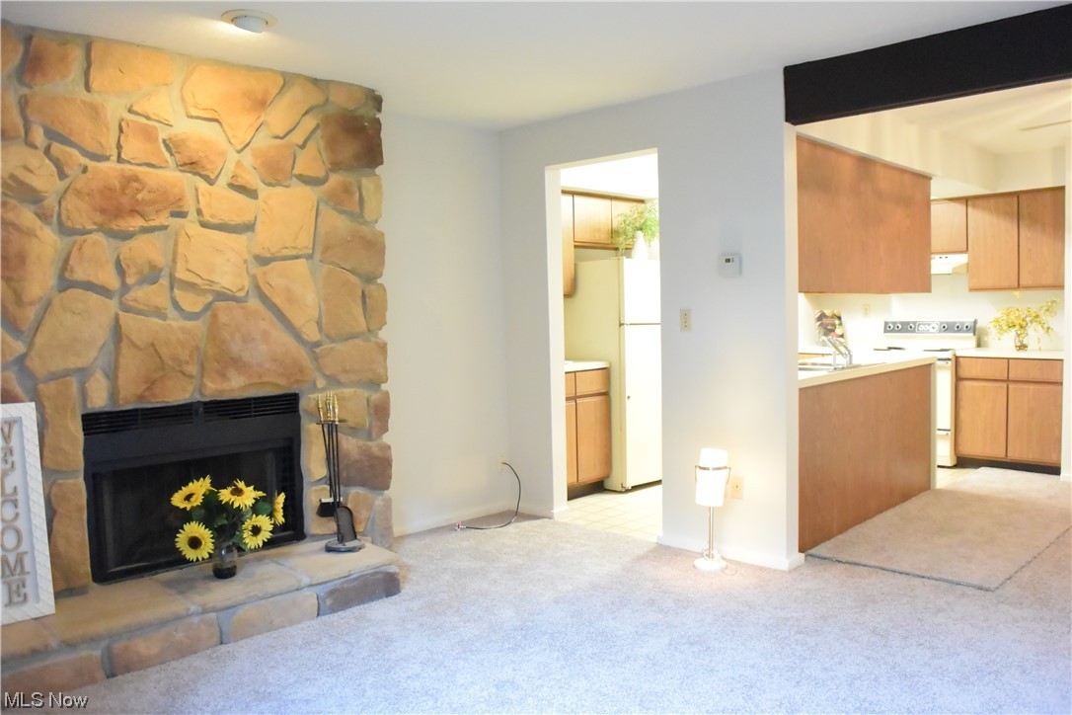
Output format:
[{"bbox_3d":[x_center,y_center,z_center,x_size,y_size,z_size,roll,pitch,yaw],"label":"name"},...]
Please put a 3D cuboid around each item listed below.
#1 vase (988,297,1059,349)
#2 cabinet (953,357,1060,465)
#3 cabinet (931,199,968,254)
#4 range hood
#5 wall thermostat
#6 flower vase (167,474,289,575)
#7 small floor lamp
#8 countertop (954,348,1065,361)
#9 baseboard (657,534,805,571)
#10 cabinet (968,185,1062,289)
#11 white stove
[{"bbox_3d":[3.692,-0.256,6.112,0.450,0.409,0.350,2,5,44],"label":"vase"},{"bbox_3d":[3.746,0.401,6.261,0.713,0.826,0.623,2,4,44],"label":"cabinet"},{"bbox_3d":[3.296,-1.073,6.787,0.730,0.445,0.318,2,4,44],"label":"cabinet"},{"bbox_3d":[3.139,-0.745,6.604,0.760,0.155,0.530,2,5,44],"label":"range hood"},{"bbox_3d":[0.991,-0.469,4.098,0.106,0.118,0.030,2,4,44],"label":"wall thermostat"},{"bbox_3d":[-1.376,0.754,3.582,0.480,0.440,0.380,-3,3,-22],"label":"flower vase"},{"bbox_3d":[0.885,0.749,4.046,0.170,0.593,0.165,0,3,14],"label":"small floor lamp"},{"bbox_3d":[3.662,-0.030,6.104,0.710,0.042,0.630,2,5,44],"label":"countertop"},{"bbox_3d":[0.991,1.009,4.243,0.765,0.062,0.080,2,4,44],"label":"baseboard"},{"bbox_3d":[3.748,-0.886,6.162,0.700,0.755,0.320,2,5,44],"label":"cabinet"},{"bbox_3d":[3.177,0.275,6.727,0.759,1.152,0.694,2,4,44],"label":"white stove"}]

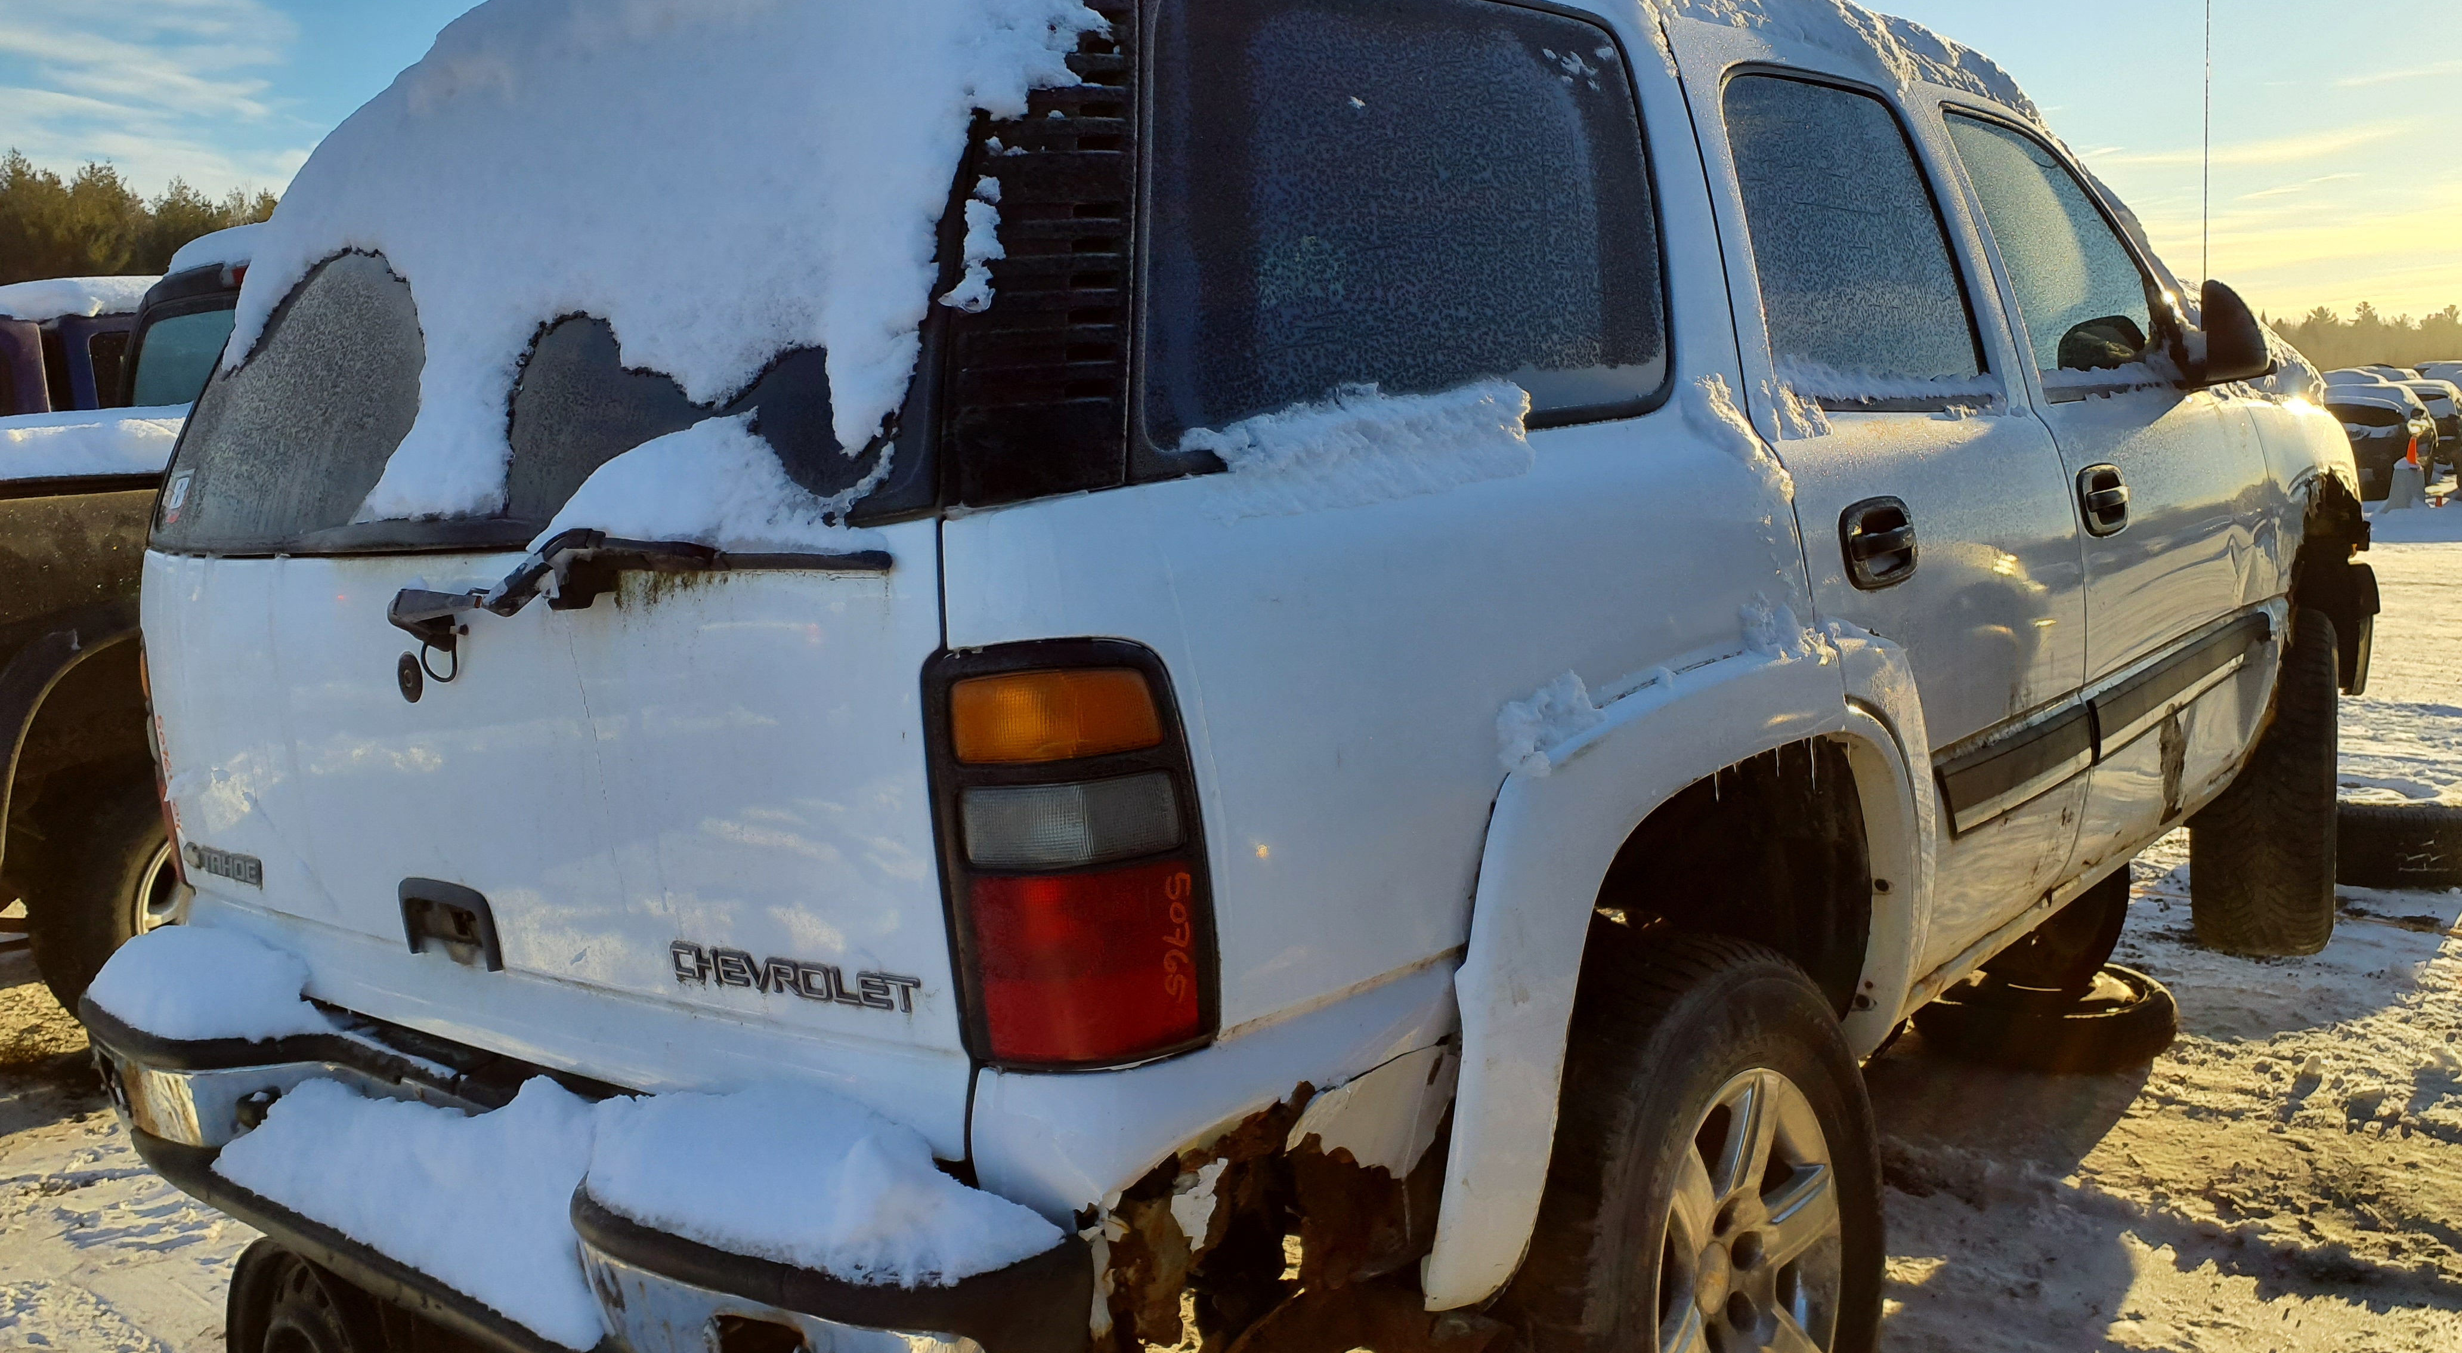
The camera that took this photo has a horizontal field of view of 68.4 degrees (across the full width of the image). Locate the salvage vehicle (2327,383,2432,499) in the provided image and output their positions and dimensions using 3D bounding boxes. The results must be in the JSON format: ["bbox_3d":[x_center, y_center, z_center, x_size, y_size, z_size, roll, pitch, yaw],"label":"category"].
[{"bbox_3d":[15.783,-3.344,25.284,1.820,1.550,4.400,3,10,35],"label":"salvage vehicle"}]

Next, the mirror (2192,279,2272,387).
[{"bbox_3d":[1.889,-0.646,3.412,0.170,0.195,0.125,1,8,41],"label":"mirror"}]

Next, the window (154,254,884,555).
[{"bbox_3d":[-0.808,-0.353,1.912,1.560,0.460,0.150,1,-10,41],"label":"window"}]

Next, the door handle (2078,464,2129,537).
[{"bbox_3d":[1.448,-0.291,2.992,0.042,0.110,0.170,1,8,41],"label":"door handle"}]

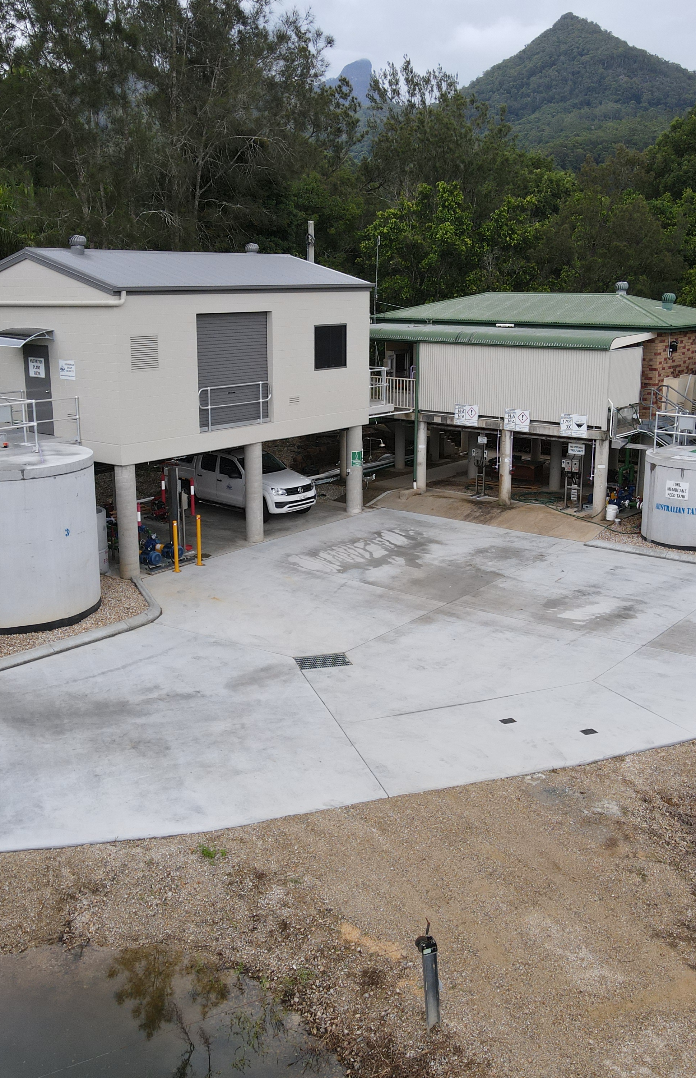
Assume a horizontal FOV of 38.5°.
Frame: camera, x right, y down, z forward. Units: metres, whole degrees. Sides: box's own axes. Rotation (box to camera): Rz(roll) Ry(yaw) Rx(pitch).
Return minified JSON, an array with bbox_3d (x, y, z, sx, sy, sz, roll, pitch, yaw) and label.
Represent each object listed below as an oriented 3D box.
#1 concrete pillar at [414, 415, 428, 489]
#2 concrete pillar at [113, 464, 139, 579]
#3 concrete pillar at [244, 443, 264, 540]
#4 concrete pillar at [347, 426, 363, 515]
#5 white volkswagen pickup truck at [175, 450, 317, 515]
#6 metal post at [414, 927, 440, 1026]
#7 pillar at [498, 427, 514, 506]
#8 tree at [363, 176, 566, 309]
[{"bbox_3d":[2.284,-2.498,30.466,0.280,2.219,0.280,1,15,4],"label":"concrete pillar"},{"bbox_3d":[-5.012,-0.402,22.664,0.450,2.600,0.450,-3,15,-12],"label":"concrete pillar"},{"bbox_3d":[-2.411,-1.227,25.836,0.450,2.600,0.450,-1,15,-5],"label":"concrete pillar"},{"bbox_3d":[0.196,-2.024,28.903,0.450,2.600,0.450,0,15,0],"label":"concrete pillar"},{"bbox_3d":[-3.318,-1.760,29.523,5.250,1.830,1.980,11,18,37],"label":"white volkswagen pickup truck"},{"bbox_3d":[0.758,4.070,9.297,0.180,1.040,0.160,2,15,5],"label":"metal post"},{"bbox_3d":[4.609,-2.135,29.030,0.350,2.220,0.350,0,14,0],"label":"pillar"},{"bbox_3d":[5.012,-10.412,44.542,9.200,10.898,8.000,2,15,6],"label":"tree"}]

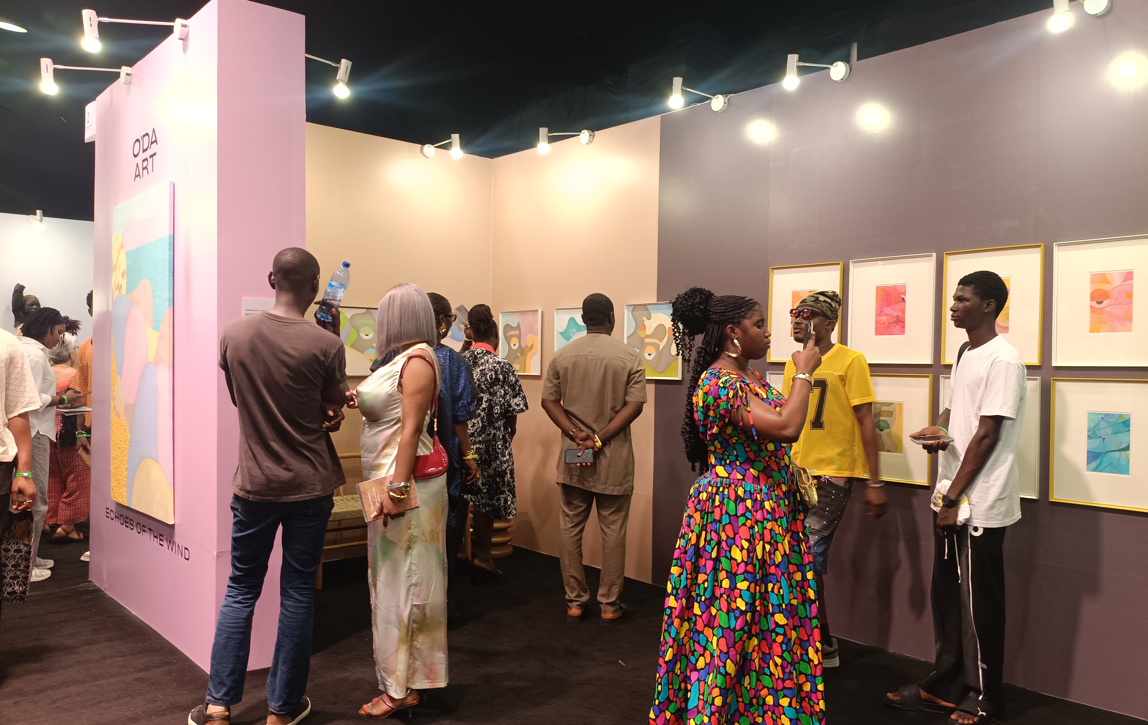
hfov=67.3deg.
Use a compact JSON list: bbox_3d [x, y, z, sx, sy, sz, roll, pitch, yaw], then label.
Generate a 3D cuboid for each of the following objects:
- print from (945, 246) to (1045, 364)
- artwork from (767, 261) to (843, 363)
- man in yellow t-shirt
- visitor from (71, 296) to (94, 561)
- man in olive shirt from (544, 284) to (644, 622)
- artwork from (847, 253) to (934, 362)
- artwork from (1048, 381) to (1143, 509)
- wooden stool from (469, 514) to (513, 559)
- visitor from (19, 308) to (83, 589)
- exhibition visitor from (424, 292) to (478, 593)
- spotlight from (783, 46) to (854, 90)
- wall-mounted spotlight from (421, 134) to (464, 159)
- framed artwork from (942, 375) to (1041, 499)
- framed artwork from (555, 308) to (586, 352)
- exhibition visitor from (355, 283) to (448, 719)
[{"bbox_3d":[1.877,-0.248,3.874,0.028,0.521,0.432,0,0,-42],"label":"print"},{"bbox_3d":[1.229,-0.259,4.596,0.028,0.521,0.432,0,0,-42],"label":"artwork"},{"bbox_3d":[1.177,0.530,3.993,0.420,1.740,0.520,0,1,-35],"label":"man in yellow t-shirt"},{"bbox_3d":[-3.279,0.425,5.942,0.560,1.820,0.360,1,0,10],"label":"visitor"},{"bbox_3d":[0.130,0.498,4.713,0.560,1.770,0.420,1,1,20],"label":"man in olive shirt"},{"bbox_3d":[1.554,-0.253,4.234,0.028,0.521,0.432,0,0,-42],"label":"artwork"},{"bbox_3d":[2.187,0.331,3.524,0.028,0.521,0.432,0,0,-42],"label":"artwork"},{"bbox_3d":[-0.583,1.153,6.148,0.315,0.420,0.315,1,0,0],"label":"wooden stool"},{"bbox_3d":[-3.322,0.498,5.463,0.520,1.680,0.460,0,1,-40],"label":"visitor"},{"bbox_3d":[-0.784,0.506,4.714,0.560,1.760,0.420,1,0,24],"label":"exhibition visitor"},{"bbox_3d":[1.198,-1.427,4.271,0.440,0.200,0.100,0,1,-42],"label":"spotlight"},{"bbox_3d":[-0.926,-1.502,6.153,0.100,0.165,0.410,0,0,-42],"label":"wall-mounted spotlight"},{"bbox_3d":[1.868,0.325,3.880,0.028,0.521,0.432,0,0,-42],"label":"framed artwork"},{"bbox_3d":[0.043,-0.143,5.853,0.035,0.474,0.502,0,1,-42],"label":"framed artwork"},{"bbox_3d":[-0.686,0.538,3.485,0.380,1.715,0.460,1,0,9],"label":"exhibition visitor"}]

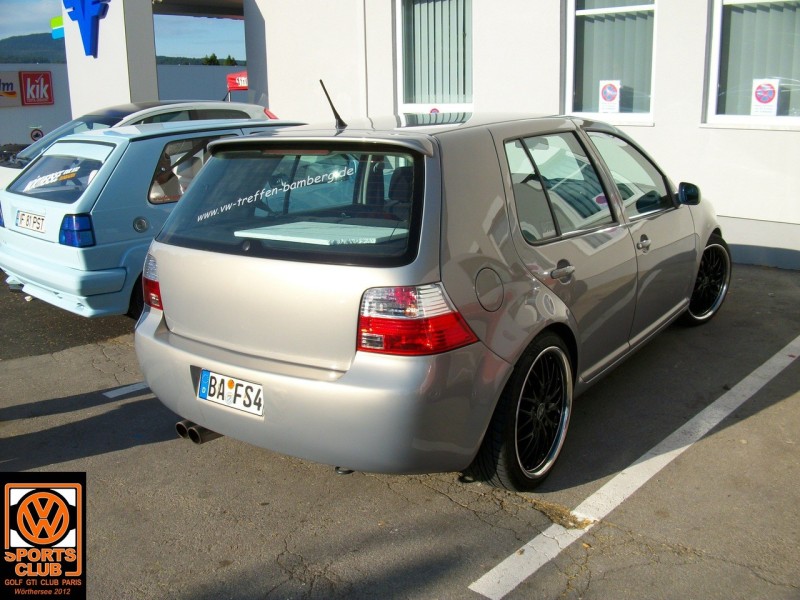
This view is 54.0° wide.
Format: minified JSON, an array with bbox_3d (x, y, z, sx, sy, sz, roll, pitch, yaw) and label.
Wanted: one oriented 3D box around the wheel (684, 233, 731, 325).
[{"bbox_3d":[1.911,-0.139,5.103,0.620,0.620,0.220,-13,19,-38],"label":"wheel"}]

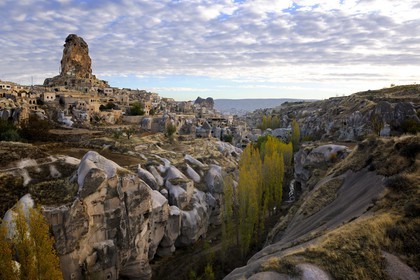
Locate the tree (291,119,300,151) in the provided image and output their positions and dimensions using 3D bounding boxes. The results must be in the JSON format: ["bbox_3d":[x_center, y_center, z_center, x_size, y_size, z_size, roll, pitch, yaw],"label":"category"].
[{"bbox_3d":[44.560,-2.280,145.920,5.060,17.830,5.060,0,7,0],"label":"tree"}]

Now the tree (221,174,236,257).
[{"bbox_3d":[3.450,14.250,52.270,2.900,16.000,2.900,0,7,0],"label":"tree"}]

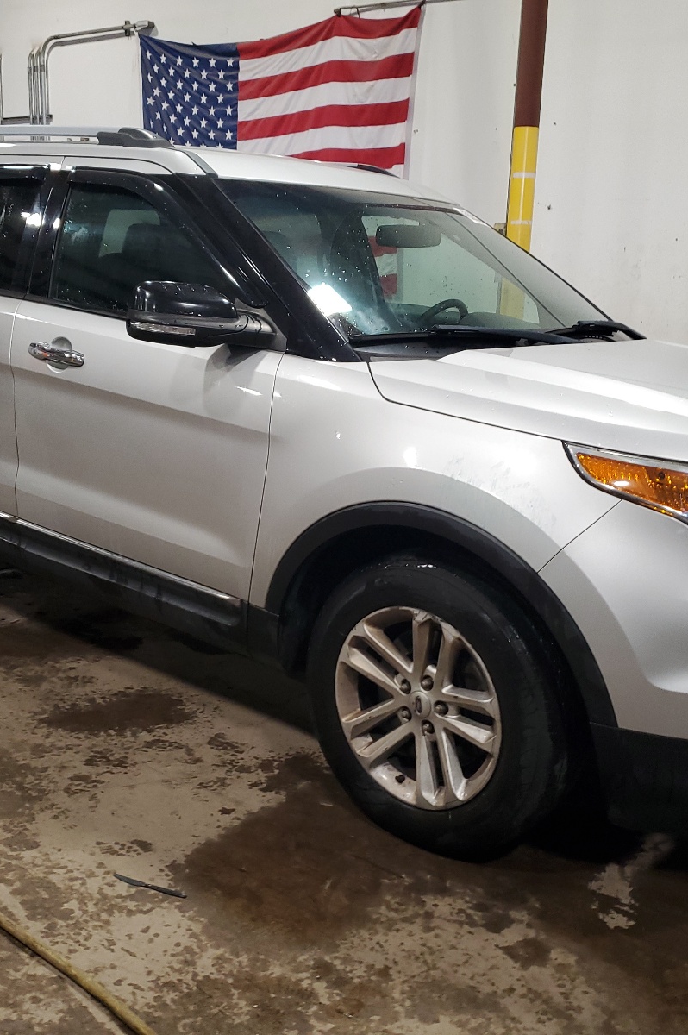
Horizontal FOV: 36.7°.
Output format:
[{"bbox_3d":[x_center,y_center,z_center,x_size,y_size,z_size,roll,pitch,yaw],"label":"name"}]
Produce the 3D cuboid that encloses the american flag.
[{"bbox_3d":[-0.799,-3.485,10.088,3.500,2.450,0.120,13,17,36],"label":"american flag"}]

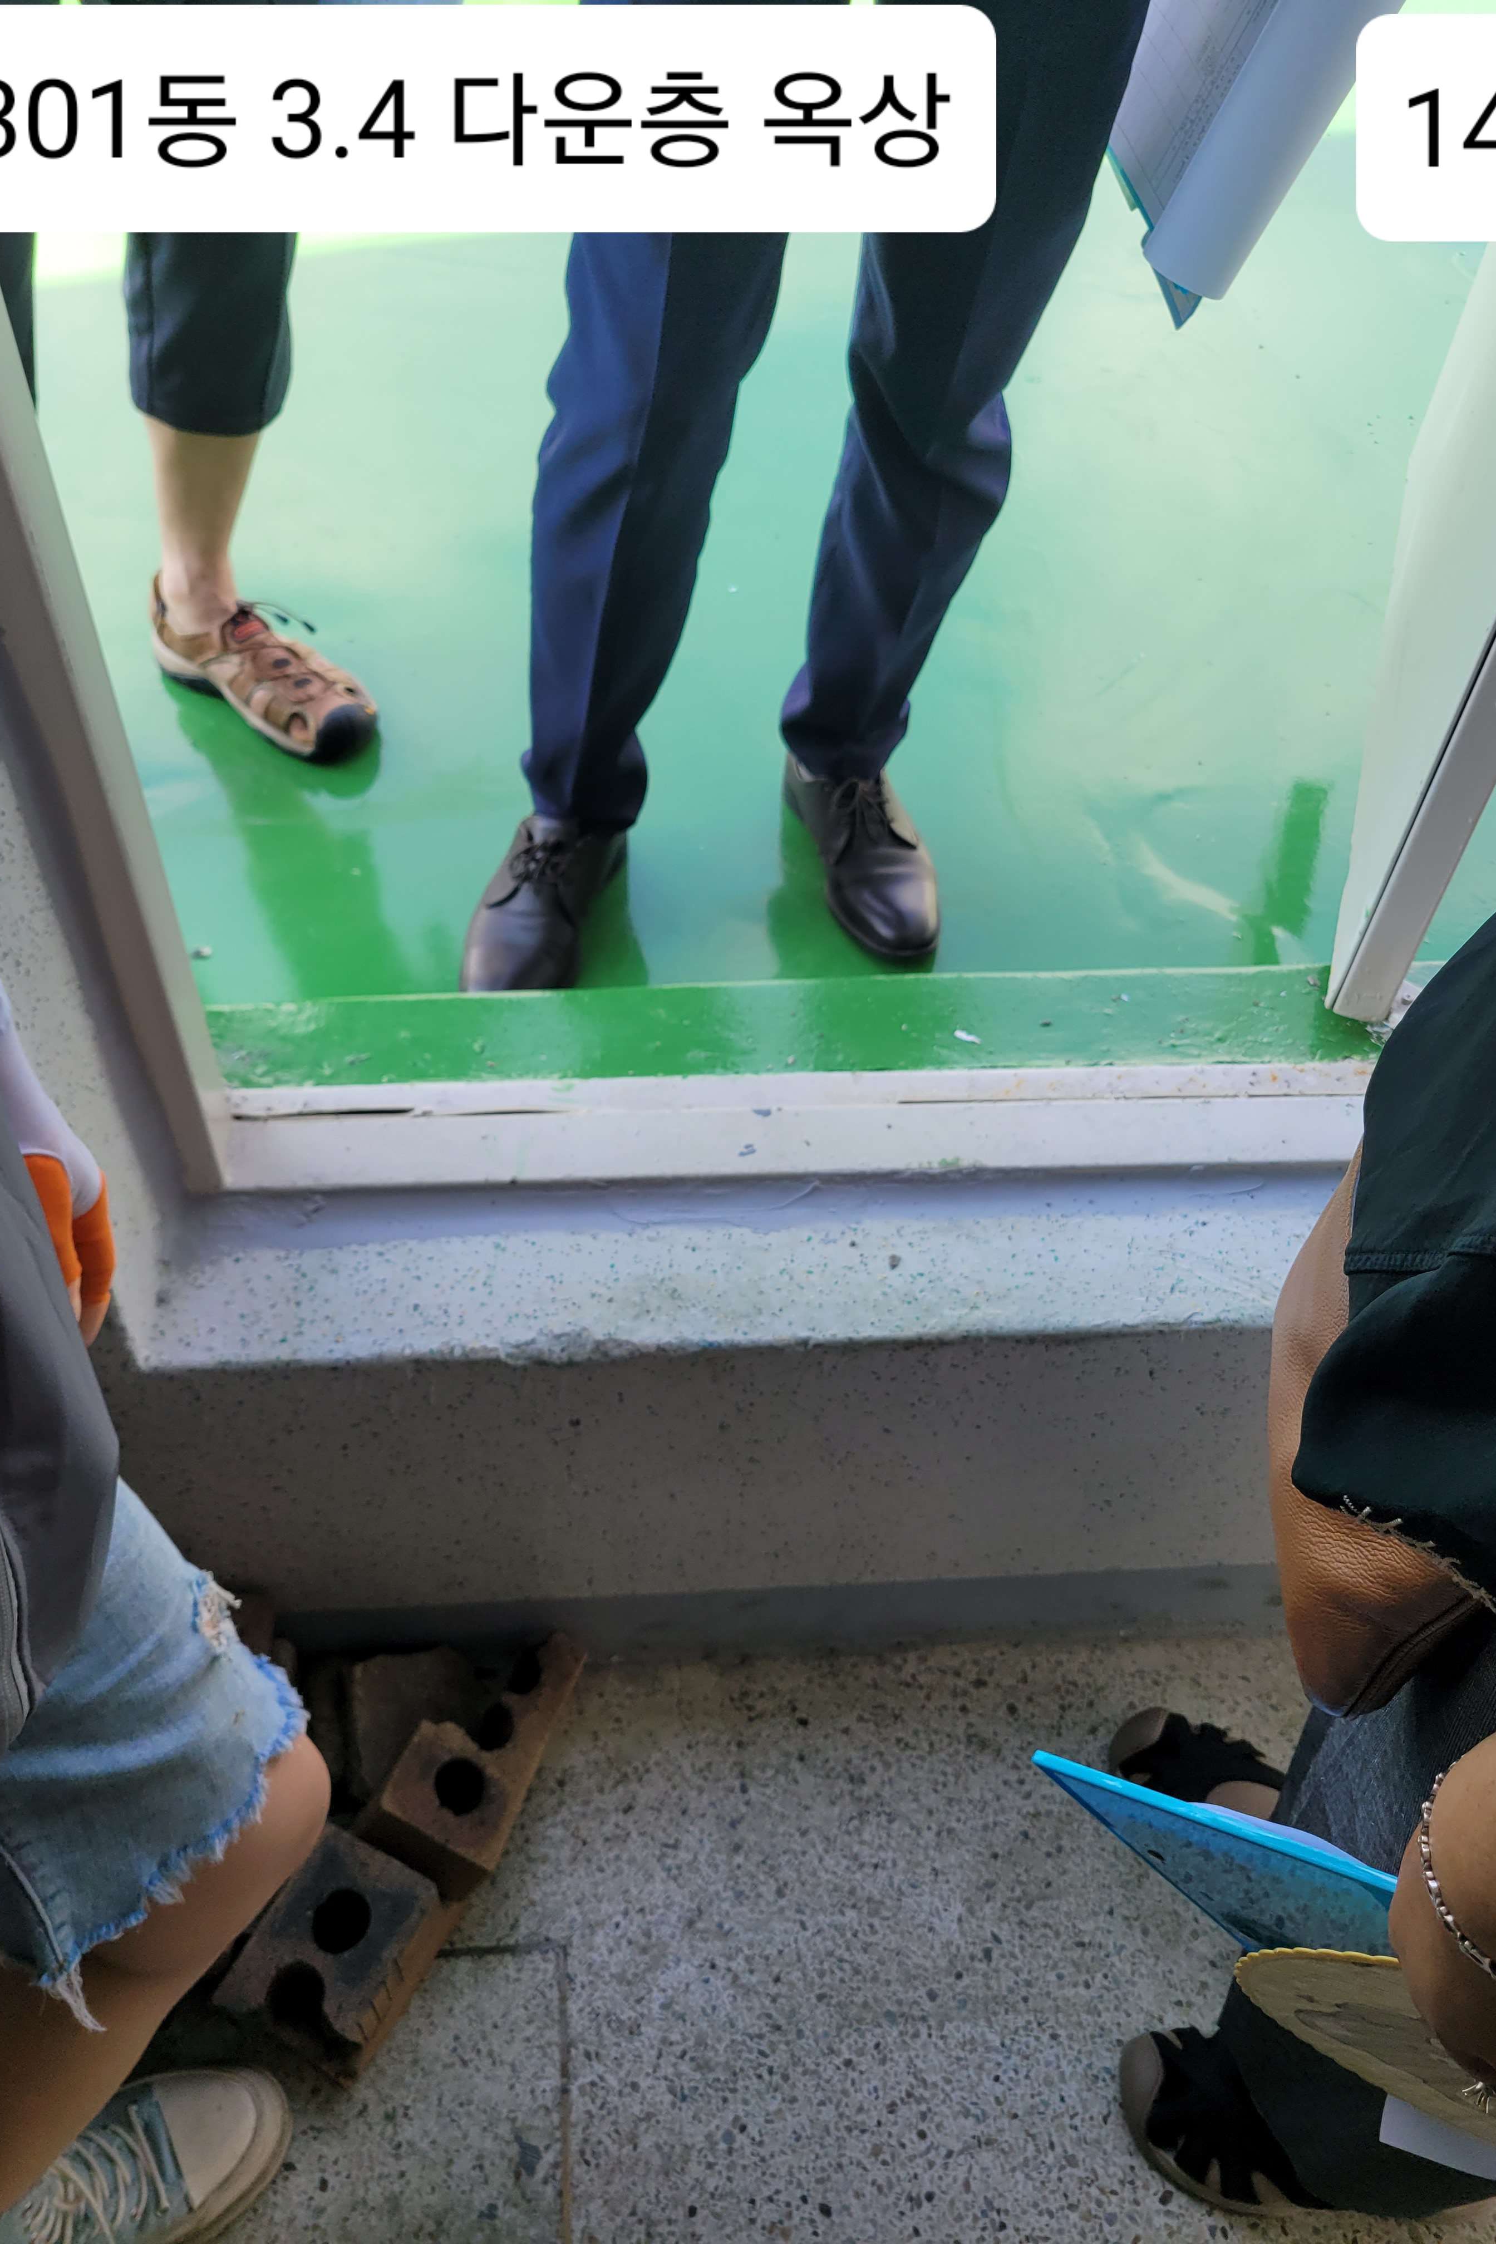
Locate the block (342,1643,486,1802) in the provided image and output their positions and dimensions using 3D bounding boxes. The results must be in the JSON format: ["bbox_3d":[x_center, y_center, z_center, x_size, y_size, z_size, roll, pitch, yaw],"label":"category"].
[{"bbox_3d":[-0.249,0.479,1.310,0.100,0.060,0.120,-10,50,-11],"label":"block"}]

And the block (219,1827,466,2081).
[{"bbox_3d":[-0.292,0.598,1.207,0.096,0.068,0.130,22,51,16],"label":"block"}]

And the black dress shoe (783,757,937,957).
[{"bbox_3d":[0.107,-0.290,1.627,0.105,0.105,0.287,-11,50,-13],"label":"black dress shoe"}]

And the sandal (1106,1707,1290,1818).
[{"bbox_3d":[0.406,0.531,1.310,0.245,0.080,0.097,19,50,13],"label":"sandal"}]

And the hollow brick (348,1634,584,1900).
[{"bbox_3d":[-0.205,0.467,1.273,0.090,0.057,0.190,34,36,-5],"label":"hollow brick"}]

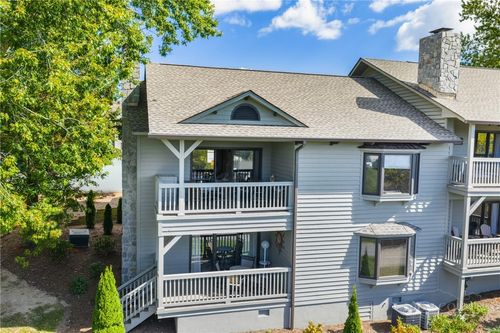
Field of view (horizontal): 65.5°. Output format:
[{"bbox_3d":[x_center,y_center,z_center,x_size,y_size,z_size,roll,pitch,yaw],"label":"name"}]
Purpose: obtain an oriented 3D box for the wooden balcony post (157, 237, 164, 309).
[{"bbox_3d":[-2.764,3.312,12.173,0.141,2.317,0.141,0,4,-15],"label":"wooden balcony post"}]

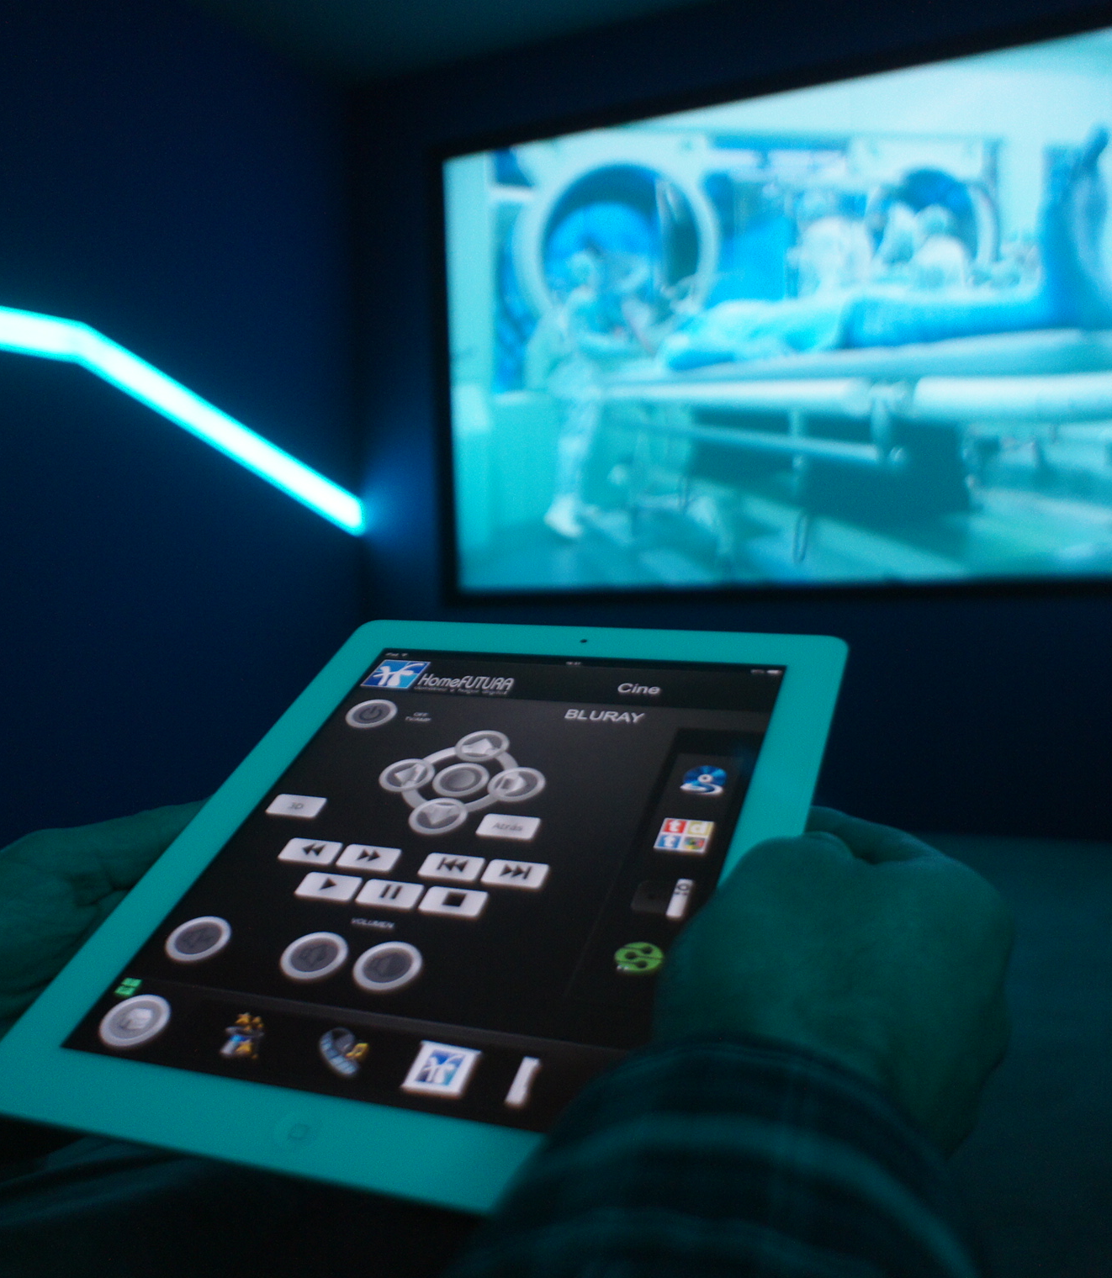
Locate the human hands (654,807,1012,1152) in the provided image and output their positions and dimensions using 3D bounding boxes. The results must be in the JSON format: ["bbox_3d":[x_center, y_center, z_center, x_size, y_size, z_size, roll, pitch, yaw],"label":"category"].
[{"bbox_3d":[0.072,0.087,0.337,0.100,0.088,0.125,0,4,16],"label":"human hands"}]

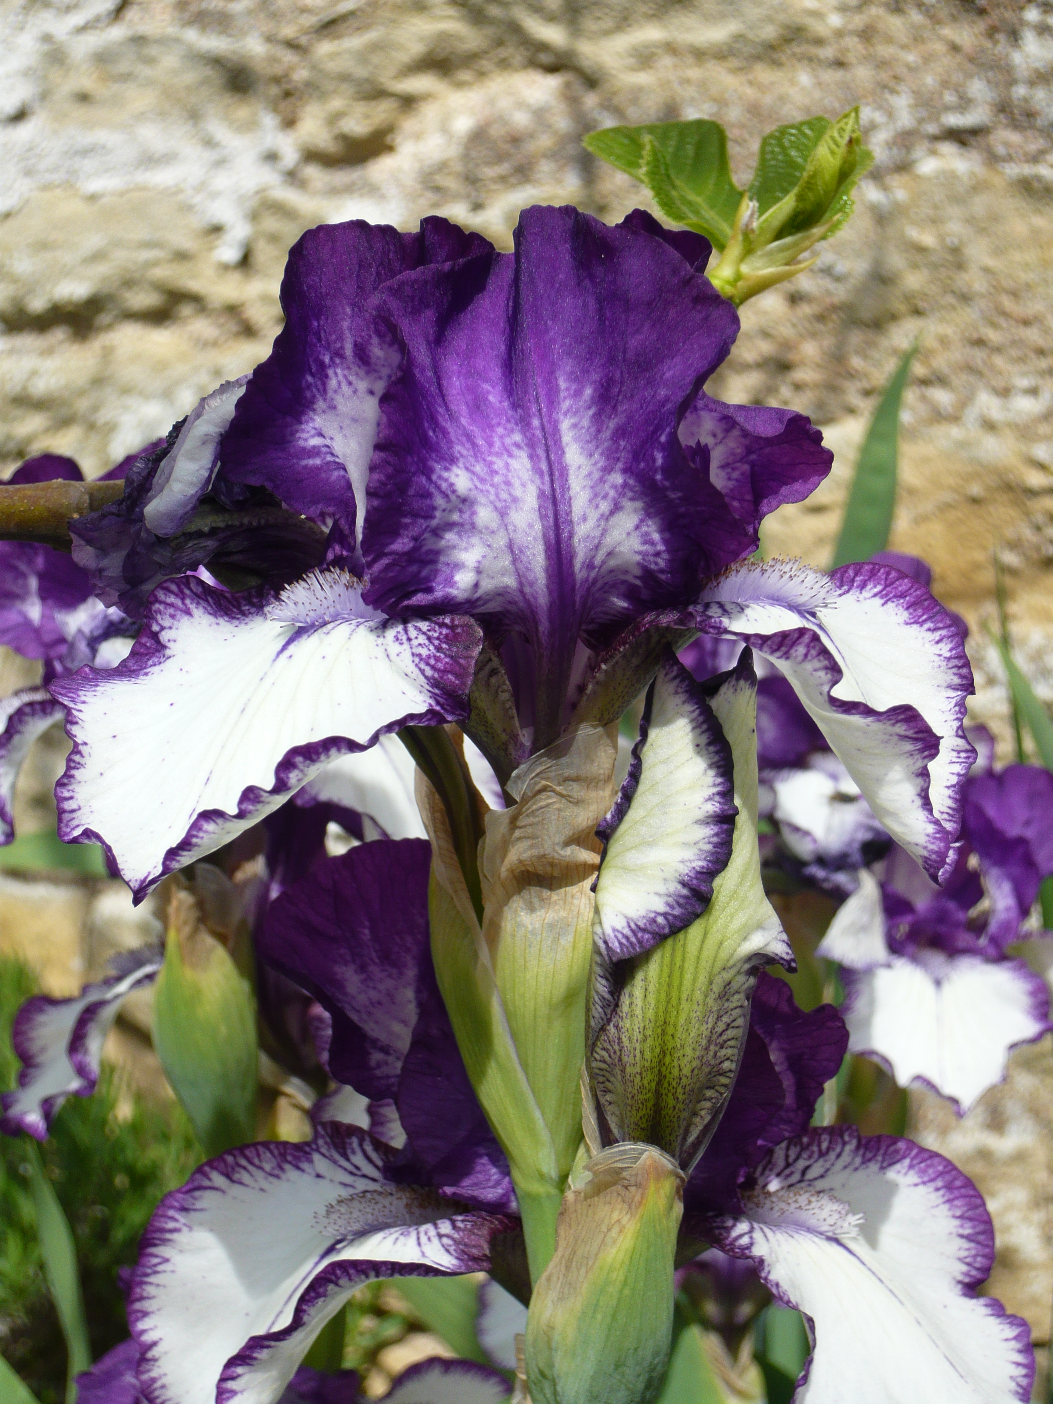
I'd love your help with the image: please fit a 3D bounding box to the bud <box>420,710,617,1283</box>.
[{"bbox_3d":[-0.001,0.049,0.385,0.032,0.090,0.027,0,9,0],"label":"bud"}]

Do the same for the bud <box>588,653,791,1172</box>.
[{"bbox_3d":[0.026,0.034,0.380,0.032,0.084,0.031,0,9,0],"label":"bud"}]

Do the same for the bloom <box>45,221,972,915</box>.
[{"bbox_3d":[-0.003,-0.025,0.390,0.147,0.112,0.135,0,9,0],"label":"bloom"}]

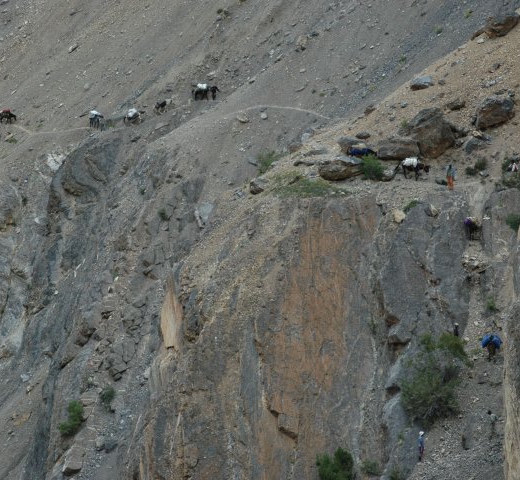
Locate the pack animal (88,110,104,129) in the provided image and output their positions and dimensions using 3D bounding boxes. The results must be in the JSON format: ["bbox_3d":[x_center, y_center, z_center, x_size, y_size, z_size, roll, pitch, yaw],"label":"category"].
[{"bbox_3d":[-15.475,-11.358,318.000,1.700,1.700,0.850,0,0,30],"label":"pack animal"}]

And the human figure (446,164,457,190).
[{"bbox_3d":[12.939,-4.203,227.000,0.600,1.680,0.400,0,0,9],"label":"human figure"}]

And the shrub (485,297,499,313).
[{"bbox_3d":[15.021,4.185,218.000,0.850,1.000,0.800,0,0,0],"label":"shrub"}]

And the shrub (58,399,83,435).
[{"bbox_3d":[-15.429,14.611,275.000,2.100,2.800,2.000,0,0,0],"label":"shrub"}]

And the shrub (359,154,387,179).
[{"bbox_3d":[7.669,-4.899,227.000,1.850,1.750,1.700,0,0,0],"label":"shrub"}]

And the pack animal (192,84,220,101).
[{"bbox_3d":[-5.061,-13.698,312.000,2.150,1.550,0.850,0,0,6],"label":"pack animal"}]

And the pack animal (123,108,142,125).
[{"bbox_3d":[-12.220,-11.789,322.000,1.850,1.550,0.800,0,0,0],"label":"pack animal"}]

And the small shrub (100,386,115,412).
[{"bbox_3d":[-12.256,12.818,270.000,1.100,1.900,1.100,0,0,0],"label":"small shrub"}]

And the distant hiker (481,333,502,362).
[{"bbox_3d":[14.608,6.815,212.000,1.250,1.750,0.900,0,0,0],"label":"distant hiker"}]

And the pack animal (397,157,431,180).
[{"bbox_3d":[10.473,-4.797,227.000,2.050,1.550,0.850,0,0,18],"label":"pack animal"}]

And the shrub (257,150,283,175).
[{"bbox_3d":[0.673,-5.490,238.000,1.800,1.700,1.600,0,0,0],"label":"shrub"}]

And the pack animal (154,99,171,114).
[{"bbox_3d":[-9.470,-12.984,328.000,1.700,1.500,0.750,0,0,0],"label":"pack animal"}]

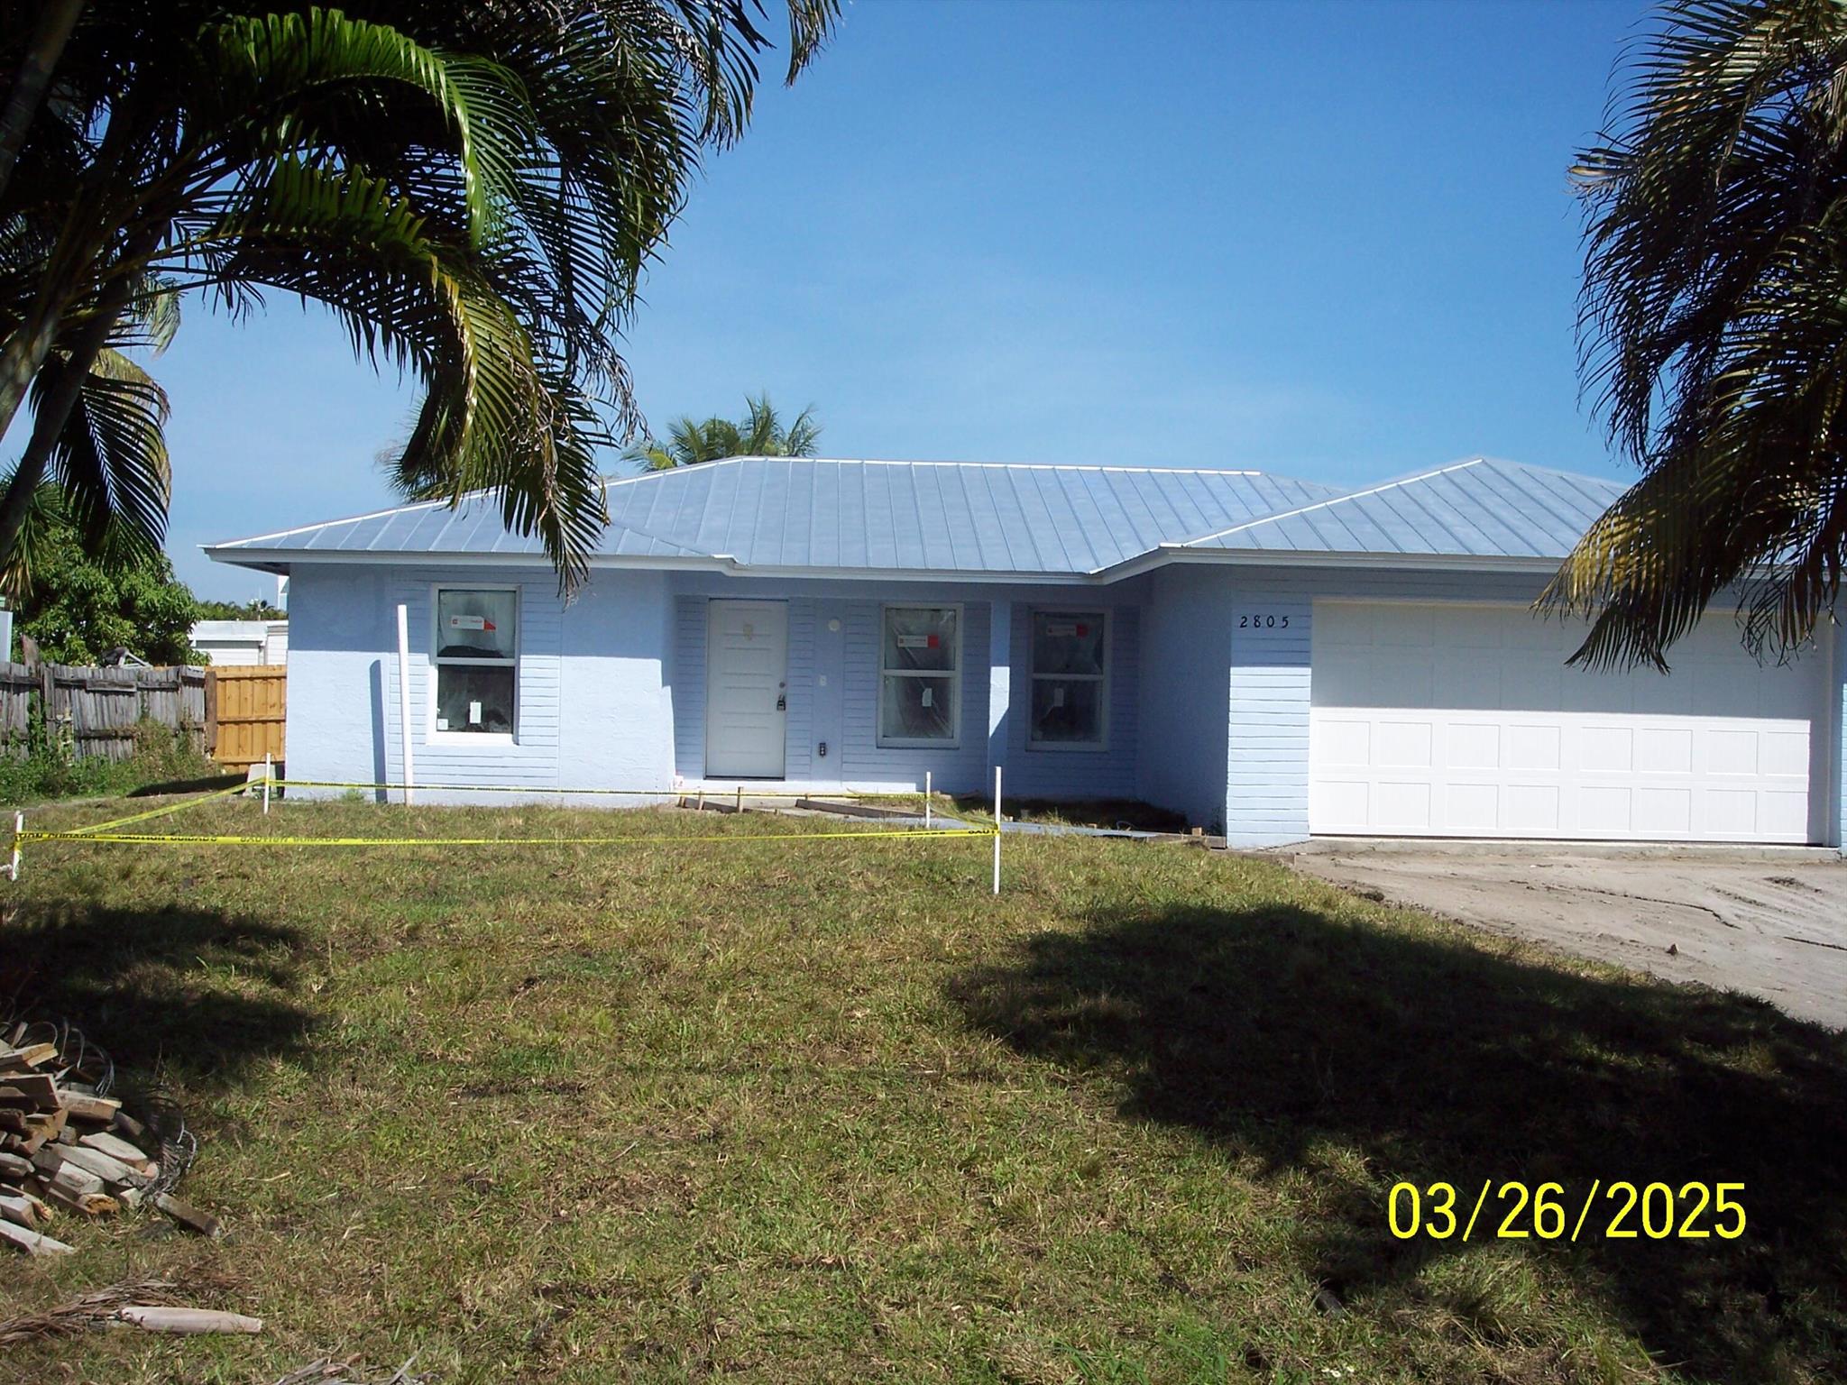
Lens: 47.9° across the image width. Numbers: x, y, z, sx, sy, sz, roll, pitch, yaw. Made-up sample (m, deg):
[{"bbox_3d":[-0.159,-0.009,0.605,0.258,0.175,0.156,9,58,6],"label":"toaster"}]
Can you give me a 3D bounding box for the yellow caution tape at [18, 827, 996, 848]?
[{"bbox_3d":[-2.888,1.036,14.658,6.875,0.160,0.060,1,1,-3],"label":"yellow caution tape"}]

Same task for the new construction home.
[{"bbox_3d":[1.111,-0.898,25.878,17.376,4.266,15.704,1,1,-2],"label":"new construction home"}]

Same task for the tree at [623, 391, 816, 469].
[{"bbox_3d":[-4.496,-2.953,46.070,4.800,7.398,4.800,1,1,-2],"label":"tree"}]

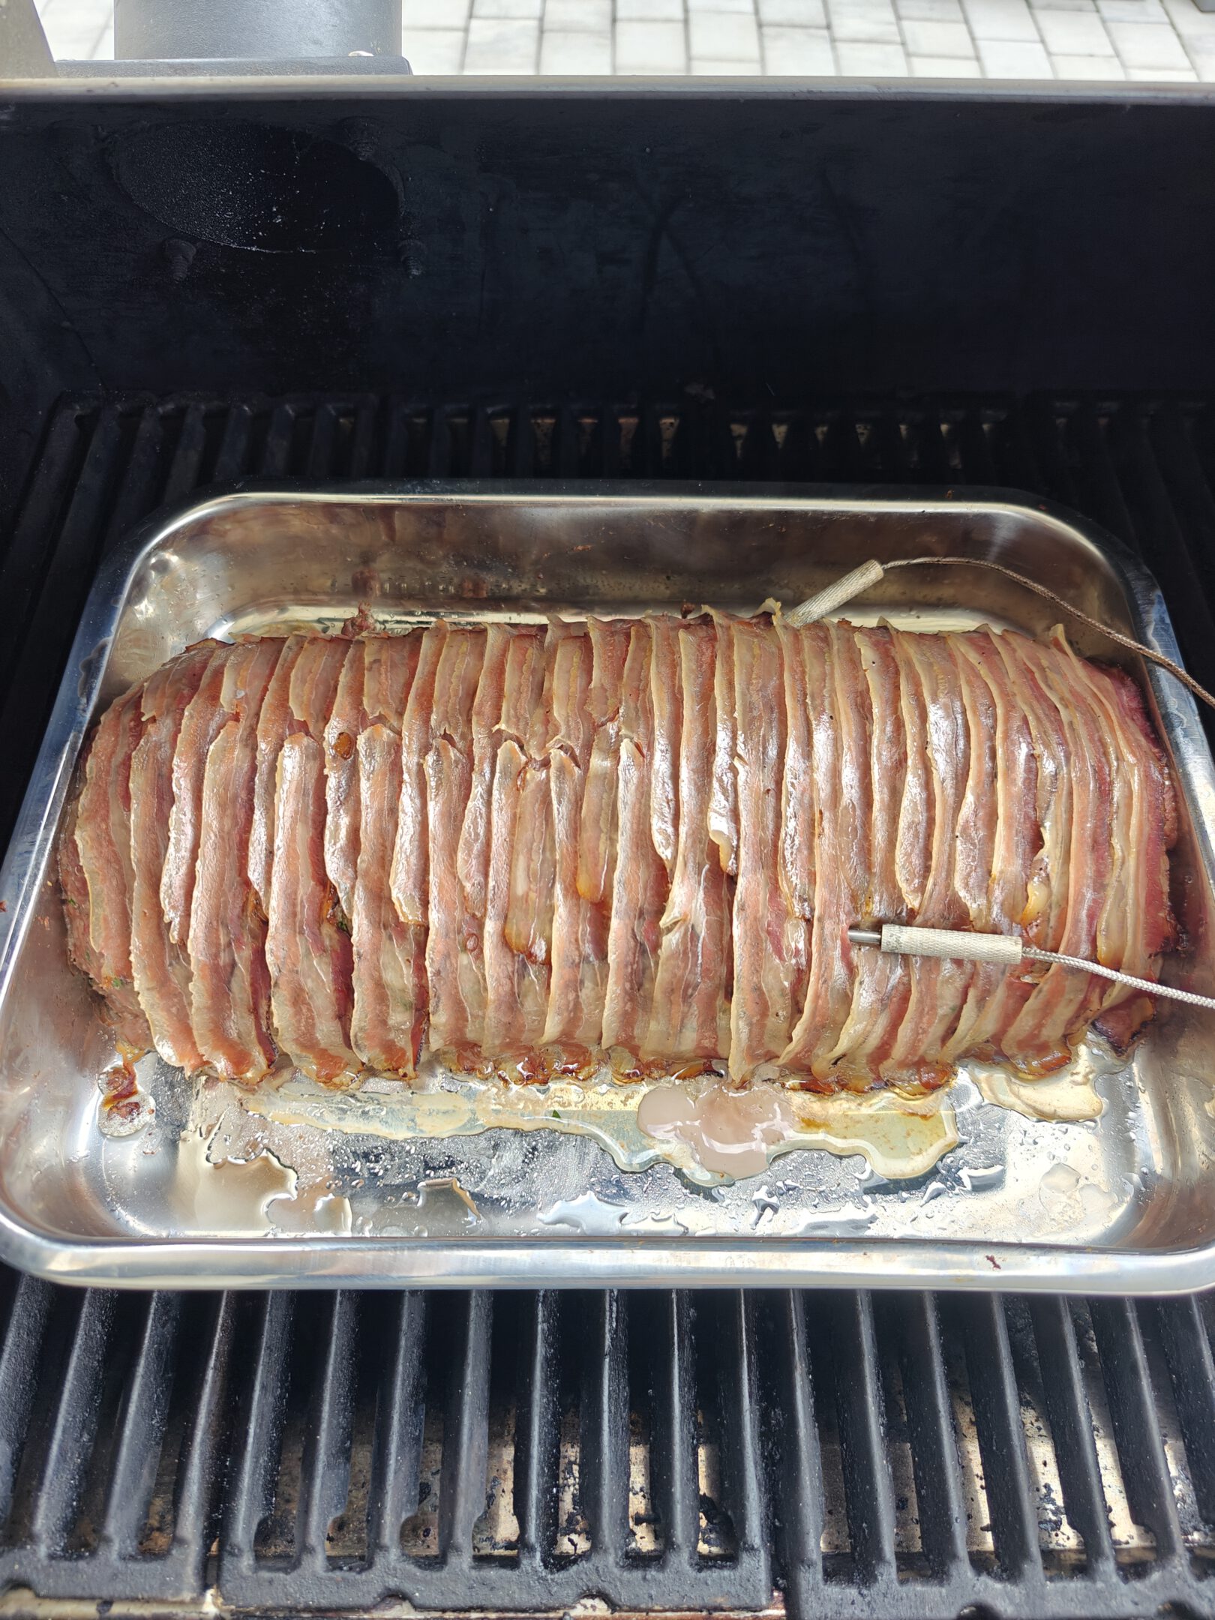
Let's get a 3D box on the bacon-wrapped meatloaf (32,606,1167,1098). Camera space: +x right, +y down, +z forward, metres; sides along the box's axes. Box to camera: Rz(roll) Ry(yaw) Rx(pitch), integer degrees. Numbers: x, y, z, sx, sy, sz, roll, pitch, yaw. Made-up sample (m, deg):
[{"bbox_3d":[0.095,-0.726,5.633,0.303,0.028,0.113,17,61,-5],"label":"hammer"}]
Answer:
[{"bbox_3d":[0.004,-0.005,0.363,0.351,0.083,0.171,0,60,0],"label":"bacon-wrapped meatloaf"}]

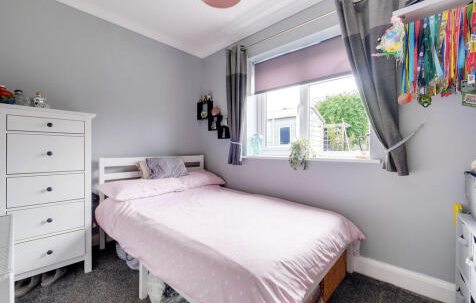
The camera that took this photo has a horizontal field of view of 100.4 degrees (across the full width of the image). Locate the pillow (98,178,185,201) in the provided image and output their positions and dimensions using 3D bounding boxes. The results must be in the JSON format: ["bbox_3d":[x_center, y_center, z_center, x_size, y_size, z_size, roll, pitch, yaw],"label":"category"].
[{"bbox_3d":[-1.004,0.367,2.083,0.420,0.160,0.670,1,1,42],"label":"pillow"}]

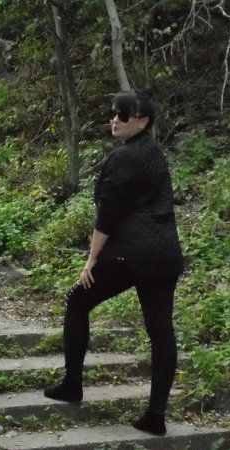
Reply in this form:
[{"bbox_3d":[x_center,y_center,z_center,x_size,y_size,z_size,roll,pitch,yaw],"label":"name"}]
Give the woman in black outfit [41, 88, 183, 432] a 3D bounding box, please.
[{"bbox_3d":[0.000,0.180,6.300,0.620,1.640,0.500,3,3,41],"label":"woman in black outfit"}]

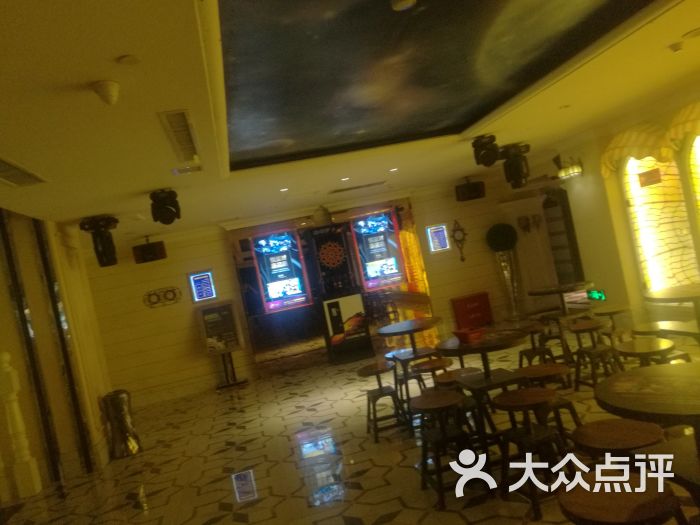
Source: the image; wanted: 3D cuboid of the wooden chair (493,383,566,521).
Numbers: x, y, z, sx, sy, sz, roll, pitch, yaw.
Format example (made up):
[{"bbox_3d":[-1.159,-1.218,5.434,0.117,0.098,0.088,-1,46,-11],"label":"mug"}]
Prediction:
[{"bbox_3d":[1.014,1.035,3.000,0.345,0.558,0.345,-12,1,-11],"label":"wooden chair"}]

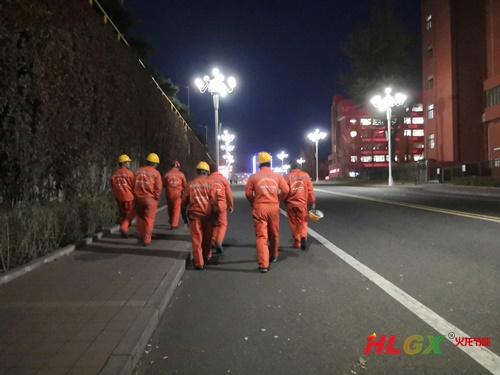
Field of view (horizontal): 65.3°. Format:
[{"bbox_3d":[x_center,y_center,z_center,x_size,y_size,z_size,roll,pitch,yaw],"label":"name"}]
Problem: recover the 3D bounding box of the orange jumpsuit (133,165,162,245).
[{"bbox_3d":[-1.935,0.223,7.420,0.560,1.760,0.540,-2,2,-2],"label":"orange jumpsuit"}]

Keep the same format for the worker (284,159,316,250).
[{"bbox_3d":[0.939,0.332,7.400,0.620,1.720,0.520,-2,1,-2],"label":"worker"}]

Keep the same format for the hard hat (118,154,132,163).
[{"bbox_3d":[-2.654,-0.611,8.300,0.280,0.160,0.220,-2,2,-30],"label":"hard hat"}]

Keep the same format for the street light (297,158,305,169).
[{"bbox_3d":[18.046,-5.871,138.000,2.900,9.000,2.900,-2,2,-2],"label":"street light"}]

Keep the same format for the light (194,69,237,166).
[{"bbox_3d":[-2.583,-4.412,31.000,3.200,10.000,3.200,-2,1,-2],"label":"light"}]

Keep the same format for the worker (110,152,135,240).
[{"bbox_3d":[-2.692,0.192,8.300,0.550,1.770,0.480,-2,1,3],"label":"worker"}]

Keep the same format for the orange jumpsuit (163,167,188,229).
[{"bbox_3d":[-1.853,0.195,9.700,0.550,1.720,0.500,-2,2,-2],"label":"orange jumpsuit"}]

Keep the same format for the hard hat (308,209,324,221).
[{"bbox_3d":[1.253,0.513,7.350,0.280,0.160,0.220,28,22,0],"label":"hard hat"}]

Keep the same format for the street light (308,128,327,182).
[{"bbox_3d":[11.648,-5.404,67.000,3.000,9.300,3.000,-2,2,-2],"label":"street light"}]

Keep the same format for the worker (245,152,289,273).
[{"bbox_3d":[0.267,0.345,6.120,0.660,1.790,0.560,-2,2,-2],"label":"worker"}]

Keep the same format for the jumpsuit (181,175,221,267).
[{"bbox_3d":[-0.792,0.513,6.300,0.620,1.430,0.500,-2,2,-2],"label":"jumpsuit"}]

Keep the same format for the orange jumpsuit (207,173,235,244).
[{"bbox_3d":[-0.598,0.398,7.400,0.560,1.440,0.480,-2,1,-1],"label":"orange jumpsuit"}]

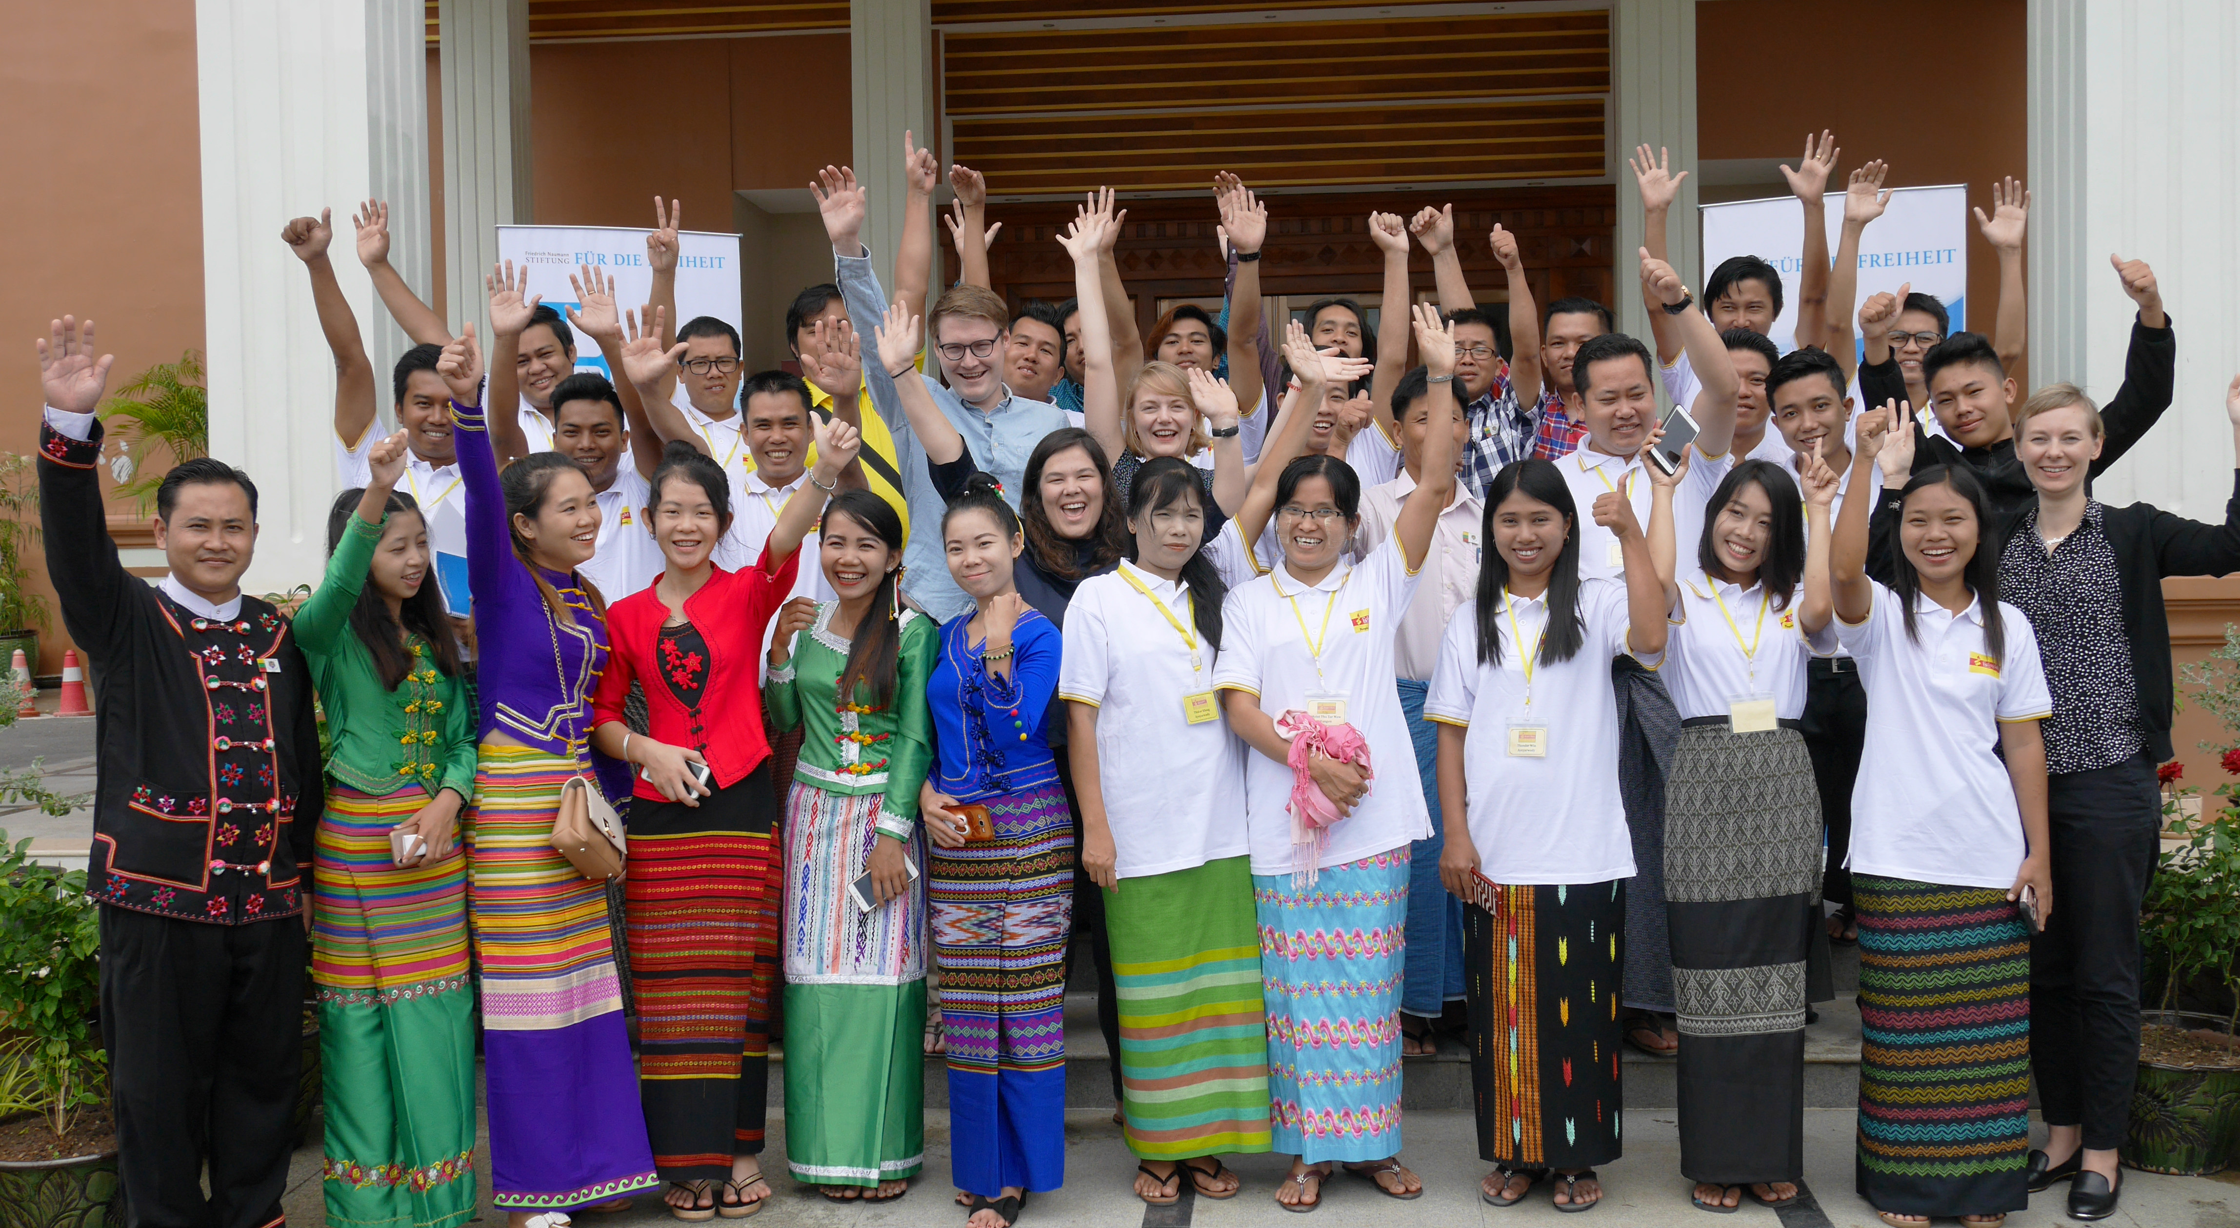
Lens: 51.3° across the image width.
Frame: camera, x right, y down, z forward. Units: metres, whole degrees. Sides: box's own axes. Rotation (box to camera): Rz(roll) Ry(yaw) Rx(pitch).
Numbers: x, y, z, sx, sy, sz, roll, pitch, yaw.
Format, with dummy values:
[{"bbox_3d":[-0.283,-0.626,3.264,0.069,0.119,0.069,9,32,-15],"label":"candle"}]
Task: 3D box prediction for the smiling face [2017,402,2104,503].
[{"bbox_3d":[1.951,-0.336,4.835,0.171,0.205,0.170,0,2,21],"label":"smiling face"}]

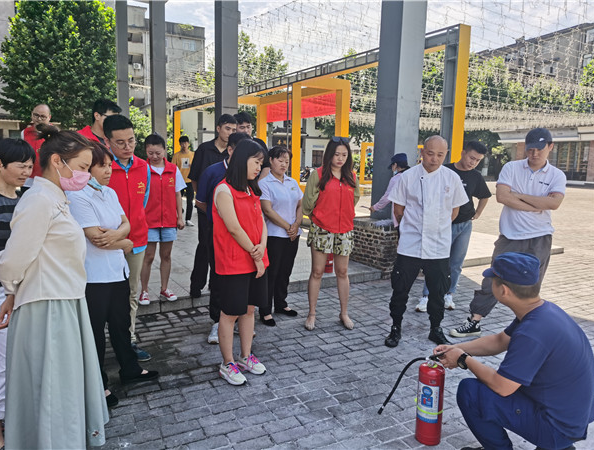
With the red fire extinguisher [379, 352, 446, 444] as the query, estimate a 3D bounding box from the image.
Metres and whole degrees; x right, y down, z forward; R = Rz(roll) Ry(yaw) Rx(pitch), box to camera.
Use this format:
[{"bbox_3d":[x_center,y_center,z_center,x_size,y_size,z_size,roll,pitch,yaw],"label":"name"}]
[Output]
[{"bbox_3d":[0.625,0.903,2.530,0.350,0.485,0.140,6,10,26],"label":"red fire extinguisher"}]

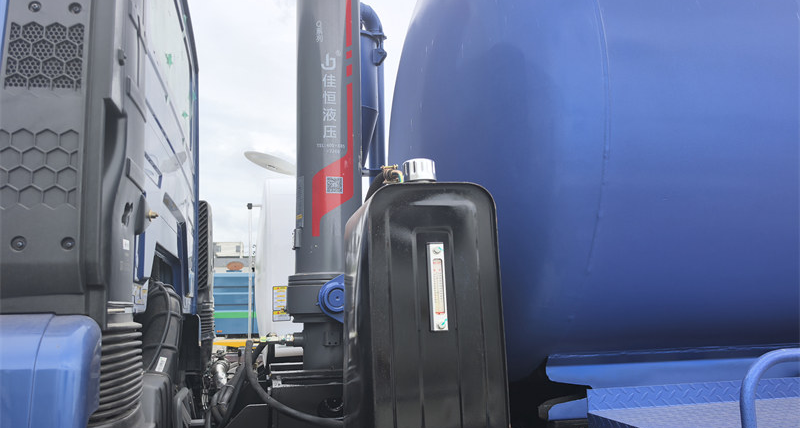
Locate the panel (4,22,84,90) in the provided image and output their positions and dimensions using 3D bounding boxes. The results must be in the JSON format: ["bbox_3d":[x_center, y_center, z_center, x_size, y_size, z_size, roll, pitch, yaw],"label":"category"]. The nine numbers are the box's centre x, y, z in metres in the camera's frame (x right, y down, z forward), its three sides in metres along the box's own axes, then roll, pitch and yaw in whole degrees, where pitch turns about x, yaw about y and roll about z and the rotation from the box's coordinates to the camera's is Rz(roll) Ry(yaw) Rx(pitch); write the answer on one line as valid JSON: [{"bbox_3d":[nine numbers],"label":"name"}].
[{"bbox_3d":[-0.610,-0.270,1.074,0.121,0.126,0.020,0,-15,-9],"label":"panel"}]

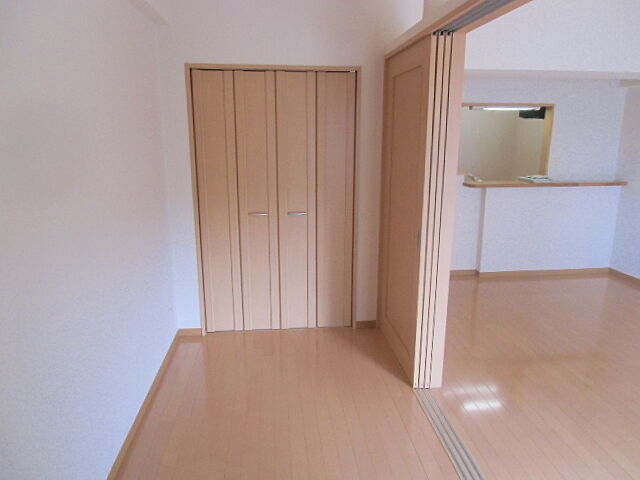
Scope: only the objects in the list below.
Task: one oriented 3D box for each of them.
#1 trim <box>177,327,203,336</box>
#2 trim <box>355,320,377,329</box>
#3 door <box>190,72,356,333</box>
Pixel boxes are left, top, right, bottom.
[{"bbox_3d":[-1.022,0.732,3.496,0.195,0.062,0.013,-2,14,-6],"label":"trim"},{"bbox_3d":[0.381,0.695,3.645,0.166,0.062,0.013,-2,14,-6],"label":"trim"},{"bbox_3d":[-0.318,-0.239,3.381,1.173,1.992,0.050,-2,14,-6],"label":"door"}]

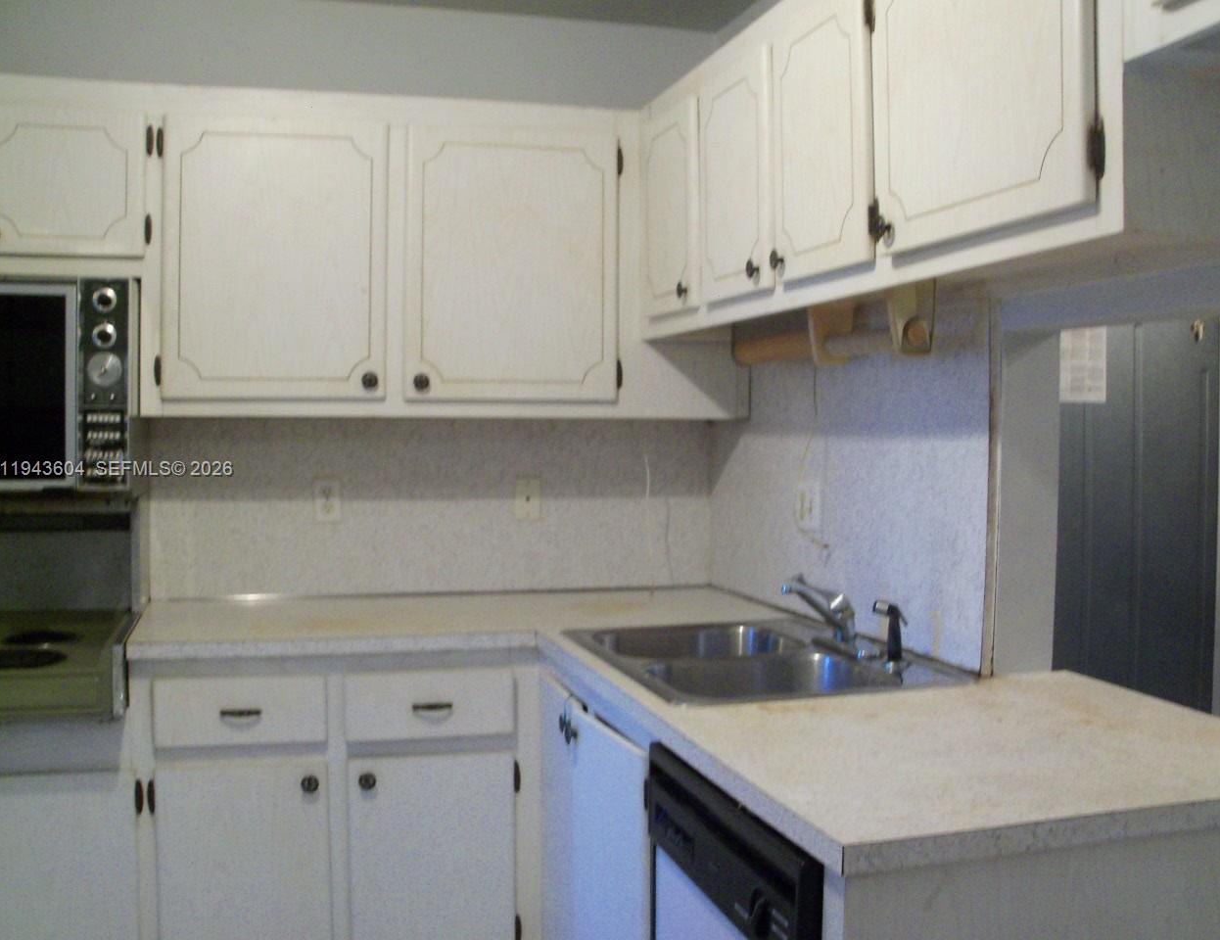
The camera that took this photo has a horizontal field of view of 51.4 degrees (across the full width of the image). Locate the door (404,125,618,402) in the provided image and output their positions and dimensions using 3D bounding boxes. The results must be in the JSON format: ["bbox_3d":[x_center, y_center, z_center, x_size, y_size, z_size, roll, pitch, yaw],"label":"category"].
[{"bbox_3d":[-0.233,-0.485,3.058,0.524,0.638,0.027,0,2,-16],"label":"door"}]

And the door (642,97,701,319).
[{"bbox_3d":[0.132,-0.583,2.920,0.027,0.436,0.357,0,2,-16],"label":"door"}]

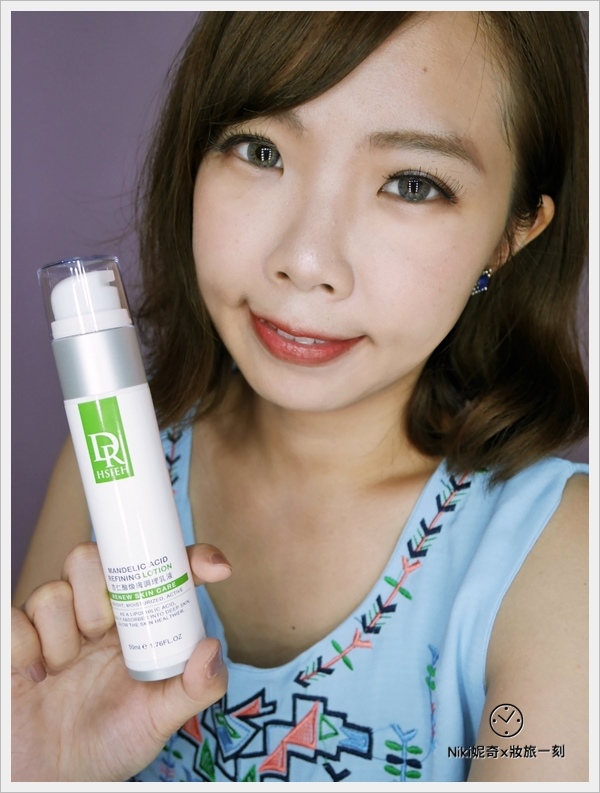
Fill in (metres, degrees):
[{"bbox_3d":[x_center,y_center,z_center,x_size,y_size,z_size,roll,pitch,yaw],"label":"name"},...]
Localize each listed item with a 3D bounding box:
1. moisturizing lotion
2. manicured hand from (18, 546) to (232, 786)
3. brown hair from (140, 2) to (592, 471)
[{"bbox_3d":[-0.068,0.028,0.287,0.033,0.160,0.033,-12,2,1],"label":"moisturizing lotion"},{"bbox_3d":[-0.077,0.117,0.300,0.102,0.115,0.070,1,9,-5],"label":"manicured hand"},{"bbox_3d":[0.047,-0.106,0.393,0.230,0.270,0.205,12,16,8],"label":"brown hair"}]

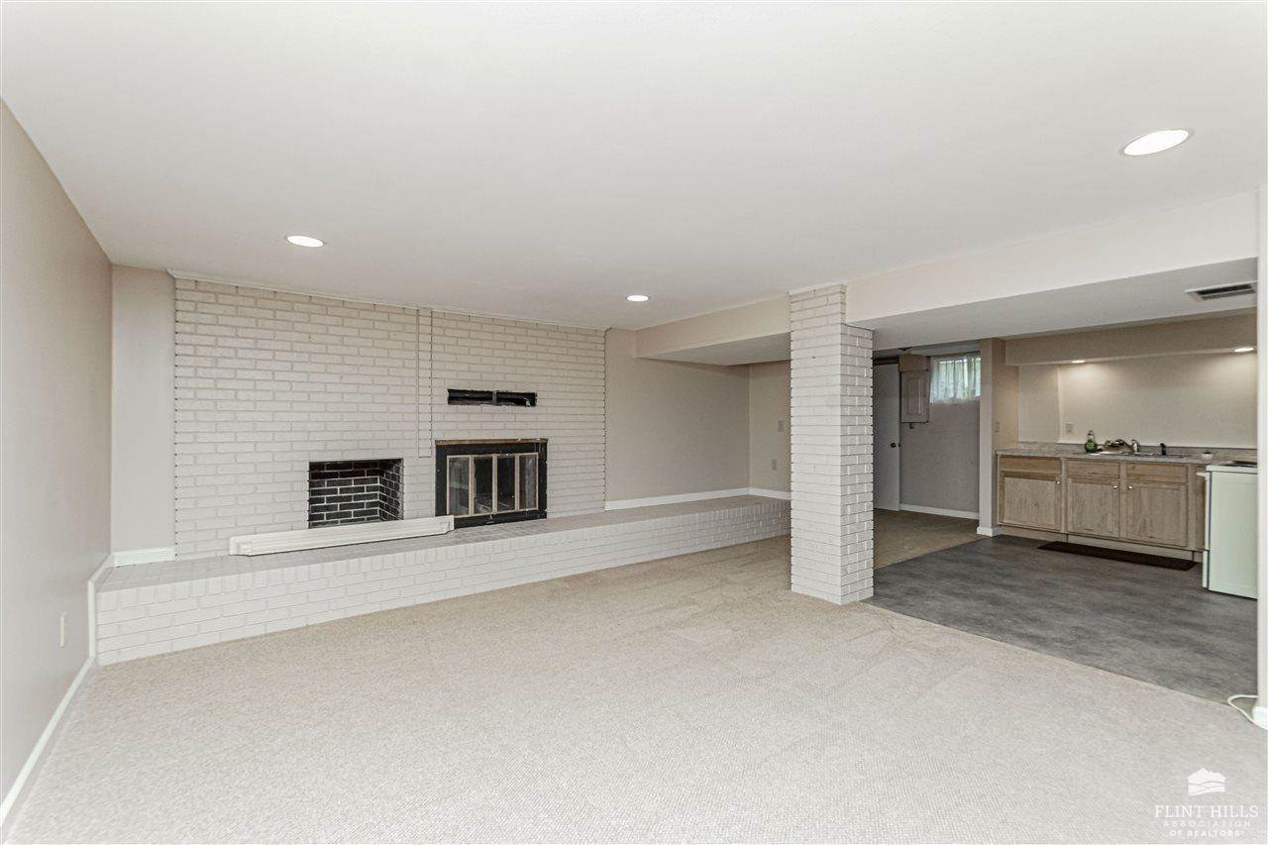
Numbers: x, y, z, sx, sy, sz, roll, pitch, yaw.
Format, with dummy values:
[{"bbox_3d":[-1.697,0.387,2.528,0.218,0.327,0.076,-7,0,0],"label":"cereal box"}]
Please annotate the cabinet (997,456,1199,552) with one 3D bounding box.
[{"bbox_3d":[4.633,0.774,5.293,0.600,0.838,1.520,0,0,-38],"label":"cabinet"}]

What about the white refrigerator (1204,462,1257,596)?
[{"bbox_3d":[4.644,0.762,3.824,0.740,0.912,0.685,0,0,-38],"label":"white refrigerator"}]

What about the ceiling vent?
[{"bbox_3d":[2.980,-0.652,2.665,0.370,0.028,0.237,0,0,-38],"label":"ceiling vent"}]

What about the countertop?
[{"bbox_3d":[4.785,0.295,5.080,0.640,0.124,2.095,0,0,-38],"label":"countertop"}]

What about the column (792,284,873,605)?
[{"bbox_3d":[1.420,0.144,3.782,0.399,2.140,0.393,0,0,-38],"label":"column"}]

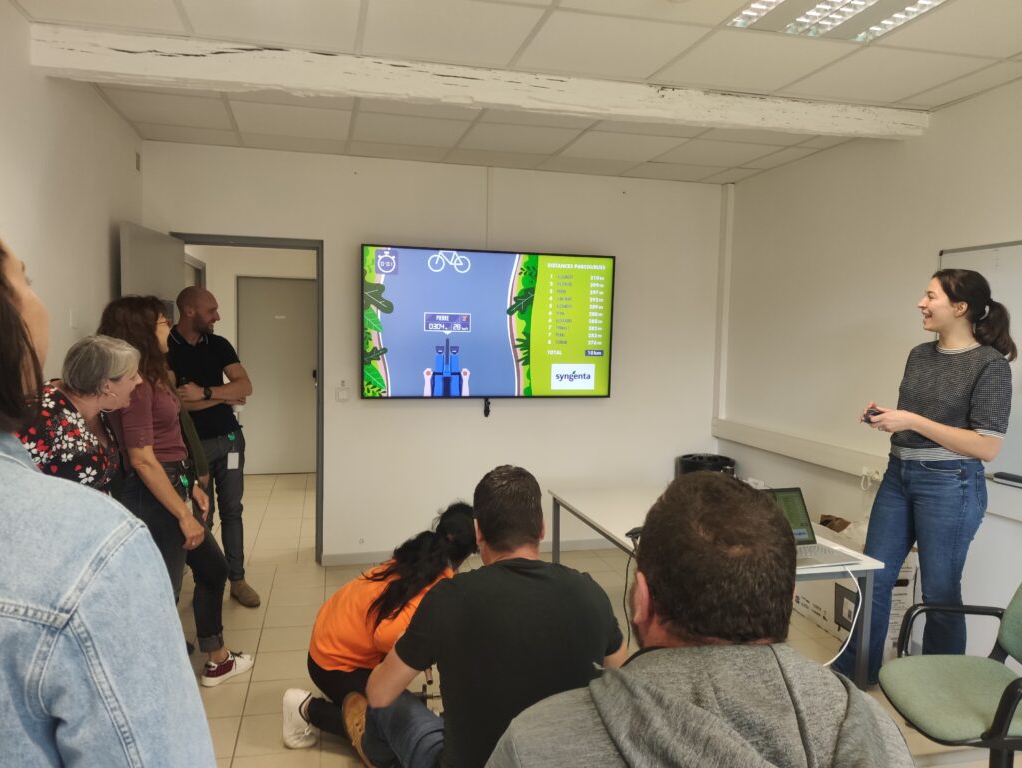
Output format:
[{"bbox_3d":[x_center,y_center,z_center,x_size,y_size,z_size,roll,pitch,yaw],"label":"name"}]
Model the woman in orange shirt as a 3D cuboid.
[{"bbox_3d":[-0.478,0.882,2.974,0.500,0.830,0.800,5,6,44],"label":"woman in orange shirt"}]

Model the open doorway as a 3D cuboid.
[{"bbox_3d":[-1.621,0.124,4.775,0.885,2.040,0.140,0,4,-14],"label":"open doorway"}]

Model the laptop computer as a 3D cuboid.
[{"bbox_3d":[0.985,0.499,2.718,0.330,0.195,0.335,0,4,-14],"label":"laptop computer"}]

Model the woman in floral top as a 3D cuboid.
[{"bbox_3d":[-1.331,0.585,2.384,0.520,1.470,0.470,-1,5,-32],"label":"woman in floral top"}]

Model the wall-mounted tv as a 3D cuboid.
[{"bbox_3d":[-0.124,-0.381,5.012,1.665,0.955,0.070,0,4,-14],"label":"wall-mounted tv"}]

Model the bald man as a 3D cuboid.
[{"bbox_3d":[-1.616,0.331,4.194,0.420,1.710,0.500,4,5,38],"label":"bald man"}]

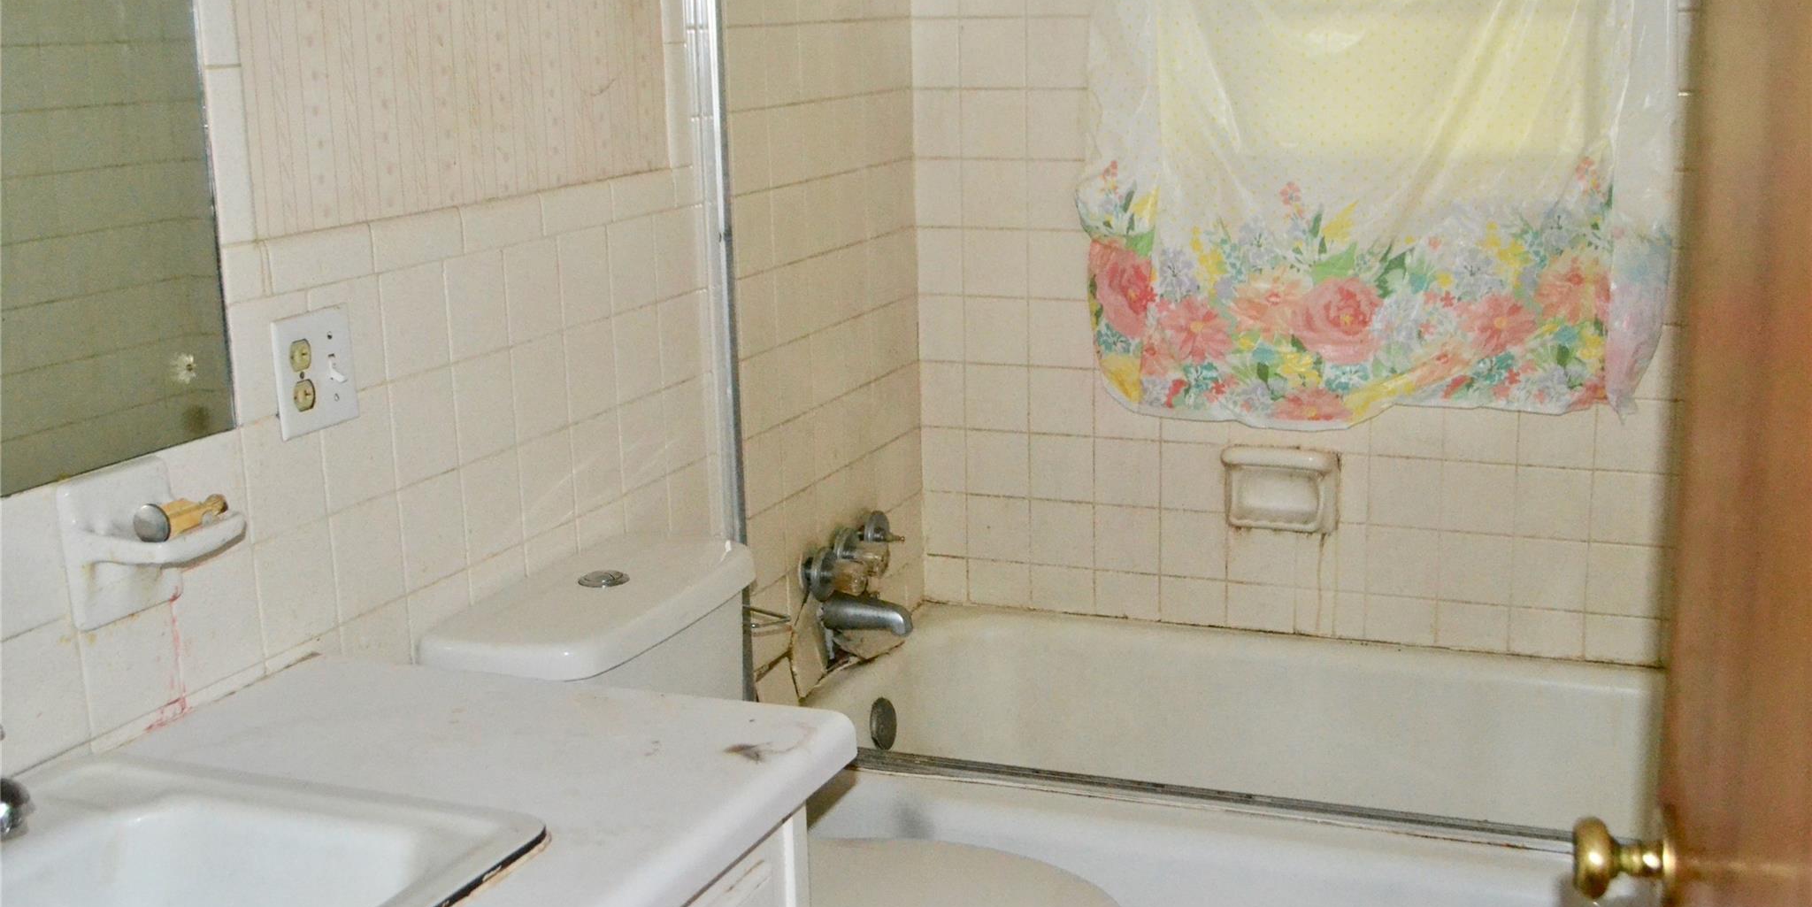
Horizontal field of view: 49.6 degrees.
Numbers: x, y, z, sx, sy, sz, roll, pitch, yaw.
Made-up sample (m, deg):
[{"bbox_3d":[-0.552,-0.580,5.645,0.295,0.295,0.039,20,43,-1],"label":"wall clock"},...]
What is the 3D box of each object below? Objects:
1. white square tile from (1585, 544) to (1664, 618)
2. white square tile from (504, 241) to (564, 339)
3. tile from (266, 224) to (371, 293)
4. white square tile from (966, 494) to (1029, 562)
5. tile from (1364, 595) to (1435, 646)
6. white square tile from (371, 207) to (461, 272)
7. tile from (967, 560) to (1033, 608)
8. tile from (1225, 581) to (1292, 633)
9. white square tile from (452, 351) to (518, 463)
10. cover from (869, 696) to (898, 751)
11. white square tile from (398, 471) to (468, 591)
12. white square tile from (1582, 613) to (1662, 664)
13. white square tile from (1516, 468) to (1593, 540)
[{"bbox_3d":[1.064,0.187,2.889,0.108,0.109,0.009,4,14,22],"label":"white square tile"},{"bbox_3d":[-0.417,-0.181,2.188,0.010,0.108,0.108,4,14,22],"label":"white square tile"},{"bbox_3d":[-0.557,-0.186,1.867,0.008,0.050,0.151,4,14,22],"label":"tile"},{"bbox_3d":[0.157,0.125,3.271,0.108,0.108,0.010,4,14,22],"label":"white square tile"},{"bbox_3d":[0.764,0.257,3.032,0.108,0.075,0.009,4,14,22],"label":"tile"},{"bbox_3d":[-0.497,-0.216,1.980,0.010,0.051,0.151,4,14,22],"label":"white square tile"},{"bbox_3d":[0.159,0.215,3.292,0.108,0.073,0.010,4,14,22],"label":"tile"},{"bbox_3d":[0.563,0.242,3.117,0.108,0.074,0.009,4,14,22],"label":"tile"},{"bbox_3d":[-0.455,-0.050,2.113,0.010,0.108,0.108,4,14,22],"label":"white square tile"},{"bbox_3d":[-0.038,0.411,2.981,0.015,0.079,0.079,4,14,22],"label":"cover"},{"bbox_3d":[-0.494,0.079,2.038,0.009,0.108,0.106,4,14,22],"label":"white square tile"},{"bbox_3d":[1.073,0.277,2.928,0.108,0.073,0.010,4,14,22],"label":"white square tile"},{"bbox_3d":[0.961,0.073,2.905,0.108,0.109,0.009,4,14,22],"label":"white square tile"}]

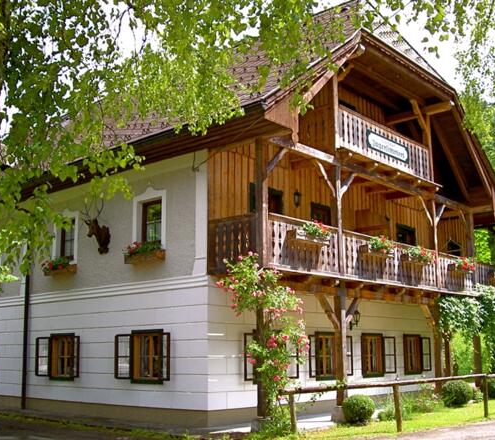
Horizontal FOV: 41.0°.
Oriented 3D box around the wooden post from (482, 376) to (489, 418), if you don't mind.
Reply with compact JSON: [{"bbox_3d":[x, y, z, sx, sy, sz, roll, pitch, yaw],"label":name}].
[{"bbox_3d":[5.522,4.107,15.353,0.090,0.944,0.090,-10,-15,41],"label":"wooden post"}]

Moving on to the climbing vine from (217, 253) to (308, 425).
[{"bbox_3d":[0.291,2.256,12.825,1.731,3.284,1.050,-1,-11,1],"label":"climbing vine"}]

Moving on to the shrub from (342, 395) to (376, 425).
[{"bbox_3d":[2.348,4.051,14.200,0.680,0.649,0.680,0,-11,0],"label":"shrub"}]

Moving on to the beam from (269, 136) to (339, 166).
[{"bbox_3d":[1.267,-1.564,14.925,0.190,0.190,2.550,-10,-15,41],"label":"beam"}]

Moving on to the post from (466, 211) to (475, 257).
[{"bbox_3d":[7.108,0.973,21.083,0.190,2.600,0.190,-10,-15,41],"label":"post"}]

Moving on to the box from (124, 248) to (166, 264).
[{"bbox_3d":[-2.371,0.866,15.269,1.190,0.211,0.211,-10,-15,41],"label":"box"}]

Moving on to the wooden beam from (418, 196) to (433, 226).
[{"bbox_3d":[5.042,-0.212,18.838,0.126,0.994,0.126,-10,26,41],"label":"wooden beam"}]

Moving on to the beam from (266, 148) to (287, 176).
[{"bbox_3d":[0.593,-1.256,14.030,0.136,0.881,0.136,-10,-59,41],"label":"beam"}]

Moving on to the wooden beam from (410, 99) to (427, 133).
[{"bbox_3d":[5.096,-3.009,19.614,0.140,0.140,1.150,-10,-58,41],"label":"wooden beam"}]

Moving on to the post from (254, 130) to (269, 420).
[{"bbox_3d":[0.316,0.997,13.259,0.178,5.649,0.178,-10,-15,41],"label":"post"}]

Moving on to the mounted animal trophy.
[{"bbox_3d":[-3.818,0.167,16.643,0.780,1.400,0.660,-10,-15,41],"label":"mounted animal trophy"}]

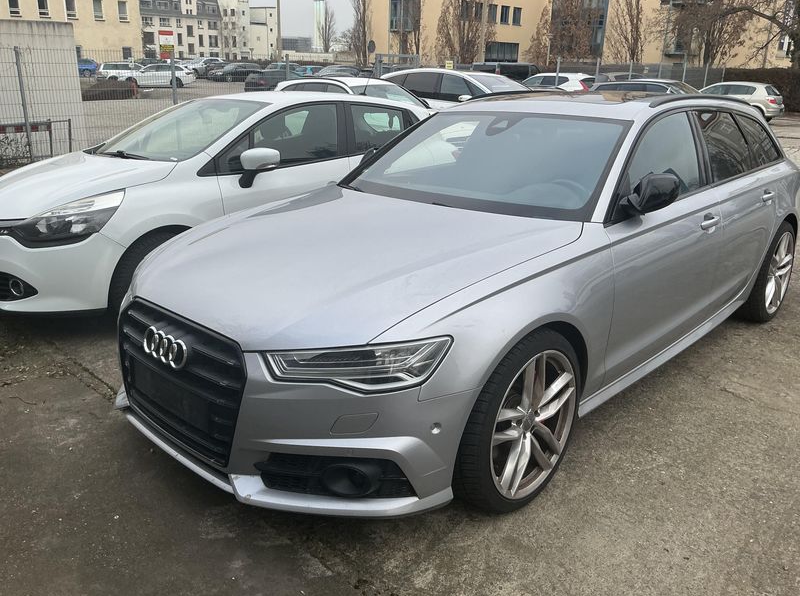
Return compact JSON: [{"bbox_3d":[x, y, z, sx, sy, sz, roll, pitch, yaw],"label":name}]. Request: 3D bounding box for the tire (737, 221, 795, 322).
[{"bbox_3d":[2.445,-0.195,4.399,0.270,0.690,0.690,16,24,42],"label":"tire"}]

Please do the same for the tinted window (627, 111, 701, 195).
[{"bbox_3d":[1.181,-0.636,2.917,0.950,0.420,0.060,-17,-3,-43],"label":"tinted window"}]

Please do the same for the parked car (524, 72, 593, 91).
[{"bbox_3d":[6.663,-9.315,29.320,1.860,1.630,4.430,-16,24,-41],"label":"parked car"}]

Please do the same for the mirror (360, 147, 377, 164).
[{"bbox_3d":[-0.239,-0.823,3.914,0.170,0.180,0.270,8,19,23],"label":"mirror"}]

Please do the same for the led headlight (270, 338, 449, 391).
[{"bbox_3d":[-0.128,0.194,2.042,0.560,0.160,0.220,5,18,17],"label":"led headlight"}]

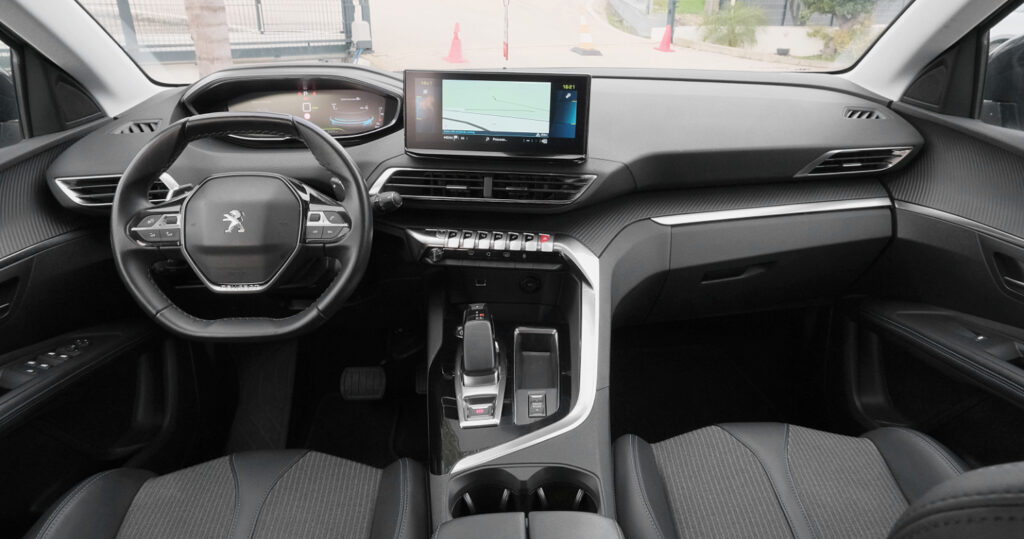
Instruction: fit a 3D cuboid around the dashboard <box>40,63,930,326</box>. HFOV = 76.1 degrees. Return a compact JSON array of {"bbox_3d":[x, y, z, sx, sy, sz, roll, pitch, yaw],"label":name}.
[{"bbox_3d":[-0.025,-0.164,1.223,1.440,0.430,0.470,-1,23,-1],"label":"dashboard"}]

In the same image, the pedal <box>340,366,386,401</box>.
[{"bbox_3d":[-0.331,0.256,1.468,0.102,0.072,0.030,-1,-9,-1],"label":"pedal"}]

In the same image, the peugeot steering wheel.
[{"bbox_3d":[-0.366,-0.059,0.915,0.353,0.315,0.105,-1,1,-1],"label":"peugeot steering wheel"}]

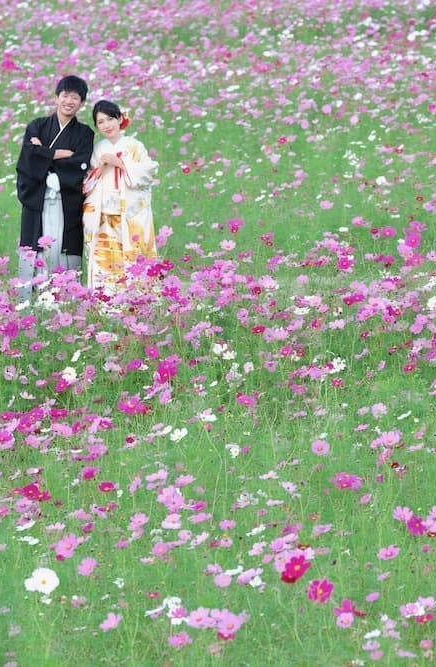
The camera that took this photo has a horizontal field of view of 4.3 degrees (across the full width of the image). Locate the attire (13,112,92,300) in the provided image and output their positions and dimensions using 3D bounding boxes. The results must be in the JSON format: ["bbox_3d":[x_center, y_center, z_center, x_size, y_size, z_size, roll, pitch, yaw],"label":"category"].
[{"bbox_3d":[-1.100,-0.765,39.500,0.528,1.449,0.420,0,4,0],"label":"attire"}]

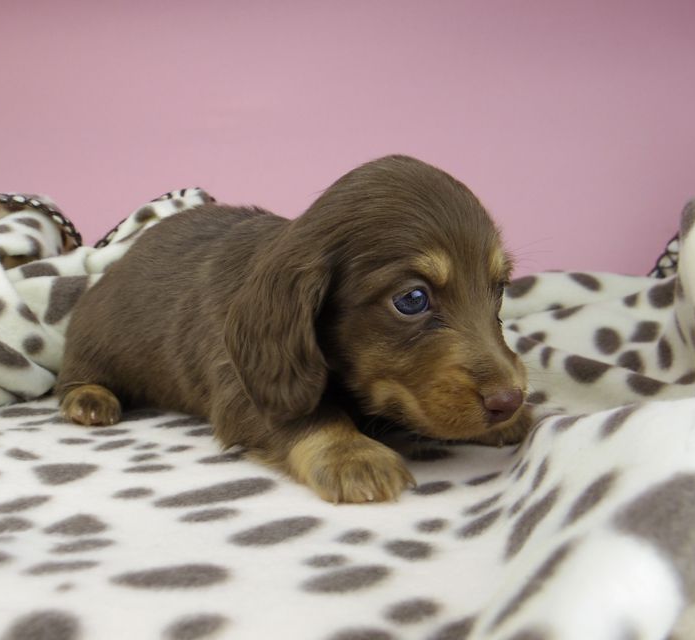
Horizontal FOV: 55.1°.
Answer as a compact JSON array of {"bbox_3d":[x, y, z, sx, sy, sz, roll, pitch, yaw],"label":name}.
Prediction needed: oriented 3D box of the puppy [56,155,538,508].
[{"bbox_3d":[-0.040,-0.008,0.334,0.237,0.124,0.124,4,6,40],"label":"puppy"}]

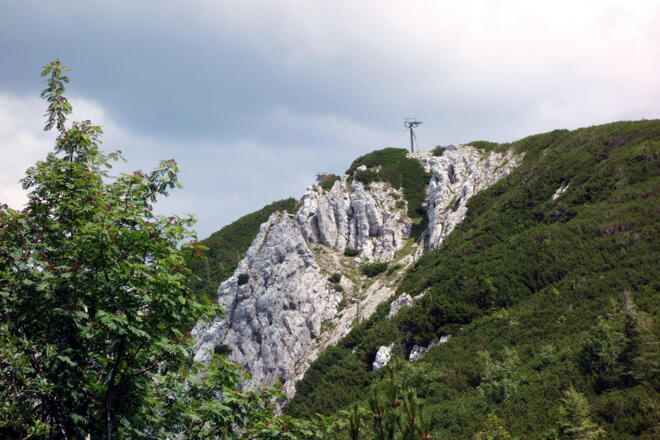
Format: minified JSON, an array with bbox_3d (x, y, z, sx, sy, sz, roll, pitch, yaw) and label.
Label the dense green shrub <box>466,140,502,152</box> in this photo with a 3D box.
[{"bbox_3d":[27.483,-13.039,300.000,6.200,2.100,4.500,-1,-5,0],"label":"dense green shrub"}]

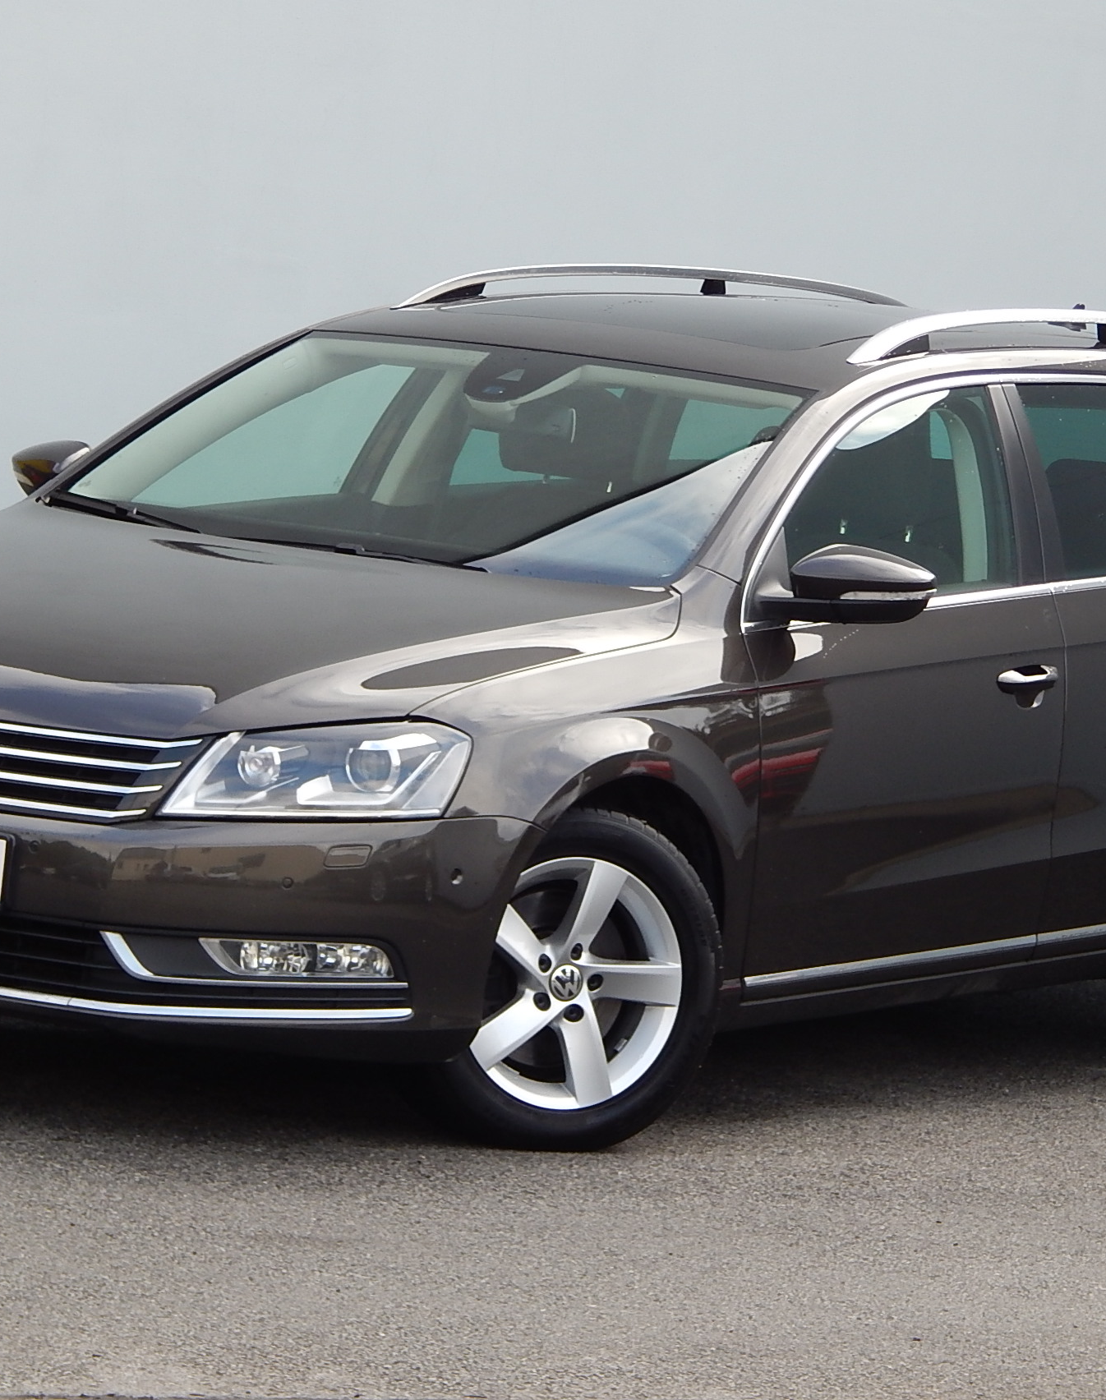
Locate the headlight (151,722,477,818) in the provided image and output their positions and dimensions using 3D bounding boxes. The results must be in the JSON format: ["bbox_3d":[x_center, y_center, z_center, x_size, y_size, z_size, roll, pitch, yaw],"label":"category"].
[{"bbox_3d":[-0.390,0.123,11.841,0.390,0.190,0.360,9,6,32],"label":"headlight"}]

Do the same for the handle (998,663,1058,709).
[{"bbox_3d":[0.897,-0.025,13.469,0.050,0.070,0.235,8,5,32],"label":"handle"}]

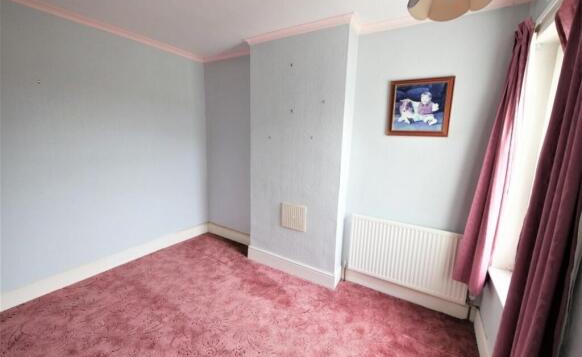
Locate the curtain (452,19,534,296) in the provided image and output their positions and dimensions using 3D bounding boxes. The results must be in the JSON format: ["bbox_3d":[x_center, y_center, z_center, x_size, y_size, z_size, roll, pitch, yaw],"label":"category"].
[{"bbox_3d":[1.390,-0.098,1.630,0.210,1.810,0.270,8,11,31],"label":"curtain"}]

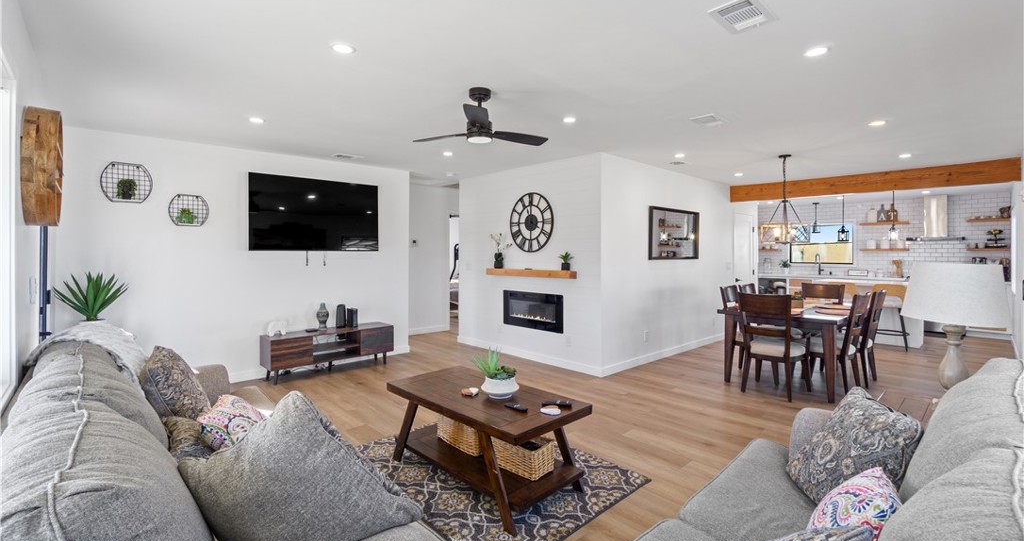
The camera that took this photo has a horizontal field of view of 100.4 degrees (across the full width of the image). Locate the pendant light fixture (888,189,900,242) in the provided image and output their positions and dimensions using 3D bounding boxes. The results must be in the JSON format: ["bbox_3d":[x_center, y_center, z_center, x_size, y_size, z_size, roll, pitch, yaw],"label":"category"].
[{"bbox_3d":[5.922,-0.891,6.615,0.141,0.889,0.141,-2,3,-45],"label":"pendant light fixture"}]

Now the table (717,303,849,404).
[{"bbox_3d":[3.242,0.805,4.782,1.650,0.766,1.020,-2,3,-38],"label":"table"}]

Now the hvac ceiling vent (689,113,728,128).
[{"bbox_3d":[1.581,-1.201,3.429,0.310,0.030,0.200,-2,3,-42],"label":"hvac ceiling vent"}]

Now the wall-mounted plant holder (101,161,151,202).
[{"bbox_3d":[-3.467,-0.780,3.845,0.350,0.350,0.100,-2,3,-42],"label":"wall-mounted plant holder"}]

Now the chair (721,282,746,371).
[{"bbox_3d":[2.692,0.685,4.707,0.576,0.980,0.465,2,3,45],"label":"chair"}]

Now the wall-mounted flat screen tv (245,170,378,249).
[{"bbox_3d":[-2.262,-0.654,5.030,1.454,0.834,0.051,-2,3,-43],"label":"wall-mounted flat screen tv"}]

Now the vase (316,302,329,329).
[{"bbox_3d":[-2.211,0.525,4.979,0.126,0.323,0.126,-2,3,-43],"label":"vase"}]

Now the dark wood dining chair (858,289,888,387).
[{"bbox_3d":[3.665,0.699,4.679,0.470,0.985,0.570,-2,3,-38],"label":"dark wood dining chair"}]

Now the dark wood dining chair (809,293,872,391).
[{"bbox_3d":[3.284,0.710,4.460,0.480,0.985,0.570,-2,3,-38],"label":"dark wood dining chair"}]

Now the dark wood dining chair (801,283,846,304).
[{"bbox_3d":[3.692,0.666,5.161,0.566,0.980,0.465,-2,3,-43],"label":"dark wood dining chair"}]

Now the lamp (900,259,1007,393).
[{"bbox_3d":[2.318,0.311,2.235,0.400,0.696,0.400,-2,3,-42],"label":"lamp"}]

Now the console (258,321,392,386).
[{"bbox_3d":[-2.075,0.931,4.951,1.360,0.470,0.350,-2,3,-42],"label":"console"}]

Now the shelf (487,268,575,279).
[{"bbox_3d":[0.207,0.038,5.409,0.141,0.091,1.454,-2,3,-44],"label":"shelf"}]

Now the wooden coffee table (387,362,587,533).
[{"bbox_3d":[-0.185,1.009,2.629,1.182,0.505,0.616,2,3,44],"label":"wooden coffee table"}]

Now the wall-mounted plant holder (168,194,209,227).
[{"bbox_3d":[-3.143,-0.580,4.143,0.315,0.305,0.100,-2,3,-42],"label":"wall-mounted plant holder"}]

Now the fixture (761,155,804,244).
[{"bbox_3d":[3.075,-0.795,4.798,0.364,0.990,0.364,0,2,-12],"label":"fixture"}]

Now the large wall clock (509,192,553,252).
[{"bbox_3d":[0.233,-0.607,5.371,0.035,0.755,0.750,-2,3,-40],"label":"large wall clock"}]

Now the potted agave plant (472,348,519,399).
[{"bbox_3d":[-0.094,0.624,2.596,0.268,0.288,0.242,0,2,0],"label":"potted agave plant"}]

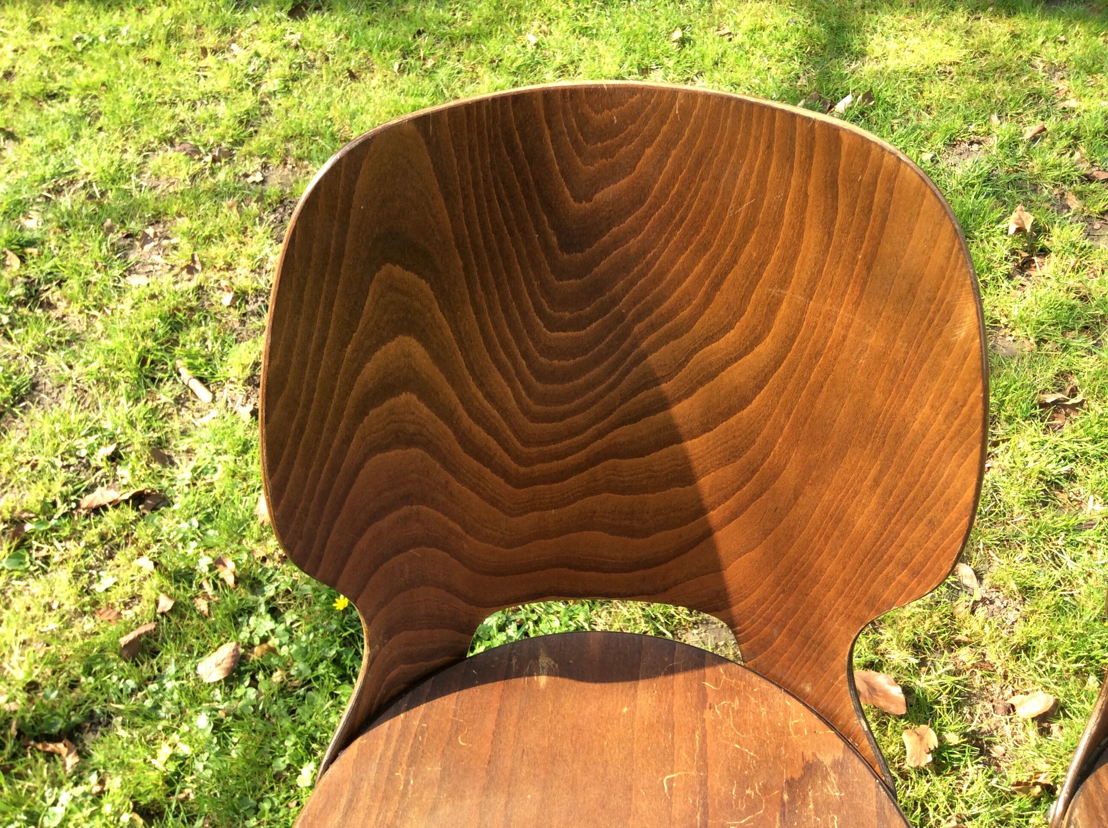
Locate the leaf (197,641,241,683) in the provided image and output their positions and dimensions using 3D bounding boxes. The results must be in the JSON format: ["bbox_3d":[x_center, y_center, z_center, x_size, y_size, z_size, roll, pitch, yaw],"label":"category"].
[{"bbox_3d":[-0.389,0.288,1.188,0.038,0.014,0.055,27,50,25],"label":"leaf"}]

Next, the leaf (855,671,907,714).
[{"bbox_3d":[0.366,0.313,1.159,0.070,0.018,0.044,32,54,26],"label":"leaf"}]

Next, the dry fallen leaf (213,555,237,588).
[{"bbox_3d":[-0.412,0.197,1.282,0.026,0.016,0.047,-23,49,-22],"label":"dry fallen leaf"}]

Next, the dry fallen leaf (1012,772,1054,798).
[{"bbox_3d":[0.507,0.392,1.082,0.043,0.022,0.027,4,47,3],"label":"dry fallen leaf"}]

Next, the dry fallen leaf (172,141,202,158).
[{"bbox_3d":[-0.686,-0.495,1.913,0.061,0.018,0.036,16,49,15],"label":"dry fallen leaf"}]

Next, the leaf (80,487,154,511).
[{"bbox_3d":[-0.574,0.112,1.344,0.096,0.022,0.036,-7,47,-7],"label":"leaf"}]

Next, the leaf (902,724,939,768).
[{"bbox_3d":[0.399,0.361,1.114,0.038,0.018,0.052,16,49,15],"label":"leaf"}]

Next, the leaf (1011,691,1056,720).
[{"bbox_3d":[0.537,0.325,1.146,0.058,0.020,0.033,-13,48,-12],"label":"leaf"}]

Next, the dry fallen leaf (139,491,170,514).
[{"bbox_3d":[-0.532,0.118,1.363,0.040,0.015,0.026,-14,46,-14],"label":"dry fallen leaf"}]

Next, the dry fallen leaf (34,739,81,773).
[{"bbox_3d":[-0.535,0.368,1.101,0.054,0.020,0.033,16,46,16],"label":"dry fallen leaf"}]

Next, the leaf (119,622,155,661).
[{"bbox_3d":[-0.487,0.266,1.198,0.048,0.025,0.032,-34,56,-28],"label":"leaf"}]

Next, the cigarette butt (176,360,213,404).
[{"bbox_3d":[-0.512,-0.046,1.455,0.012,0.012,0.088,-30,54,-25],"label":"cigarette butt"}]

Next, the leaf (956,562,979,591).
[{"bbox_3d":[0.510,0.201,1.266,0.024,0.015,0.041,-14,49,-13],"label":"leaf"}]

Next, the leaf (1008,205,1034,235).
[{"bbox_3d":[0.837,-0.348,1.836,0.045,0.028,0.054,0,44,0],"label":"leaf"}]

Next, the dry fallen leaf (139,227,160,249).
[{"bbox_3d":[-0.714,-0.310,1.804,0.033,0.020,0.045,7,44,7],"label":"dry fallen leaf"}]

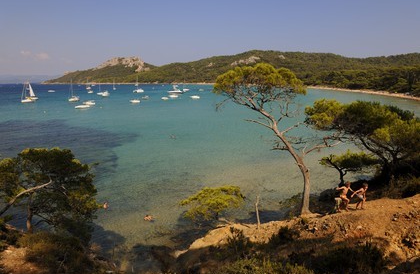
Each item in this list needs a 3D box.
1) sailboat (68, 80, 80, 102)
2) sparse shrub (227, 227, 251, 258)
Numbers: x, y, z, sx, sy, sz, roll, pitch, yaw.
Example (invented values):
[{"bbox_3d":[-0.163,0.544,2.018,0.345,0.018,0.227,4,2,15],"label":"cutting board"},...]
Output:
[{"bbox_3d":[-86.876,-29.983,177.700,3.300,13.800,10.200,2,11,11],"label":"sailboat"},{"bbox_3d":[0.794,2.953,7.800,0.650,0.720,0.600,0,11,0],"label":"sparse shrub"}]

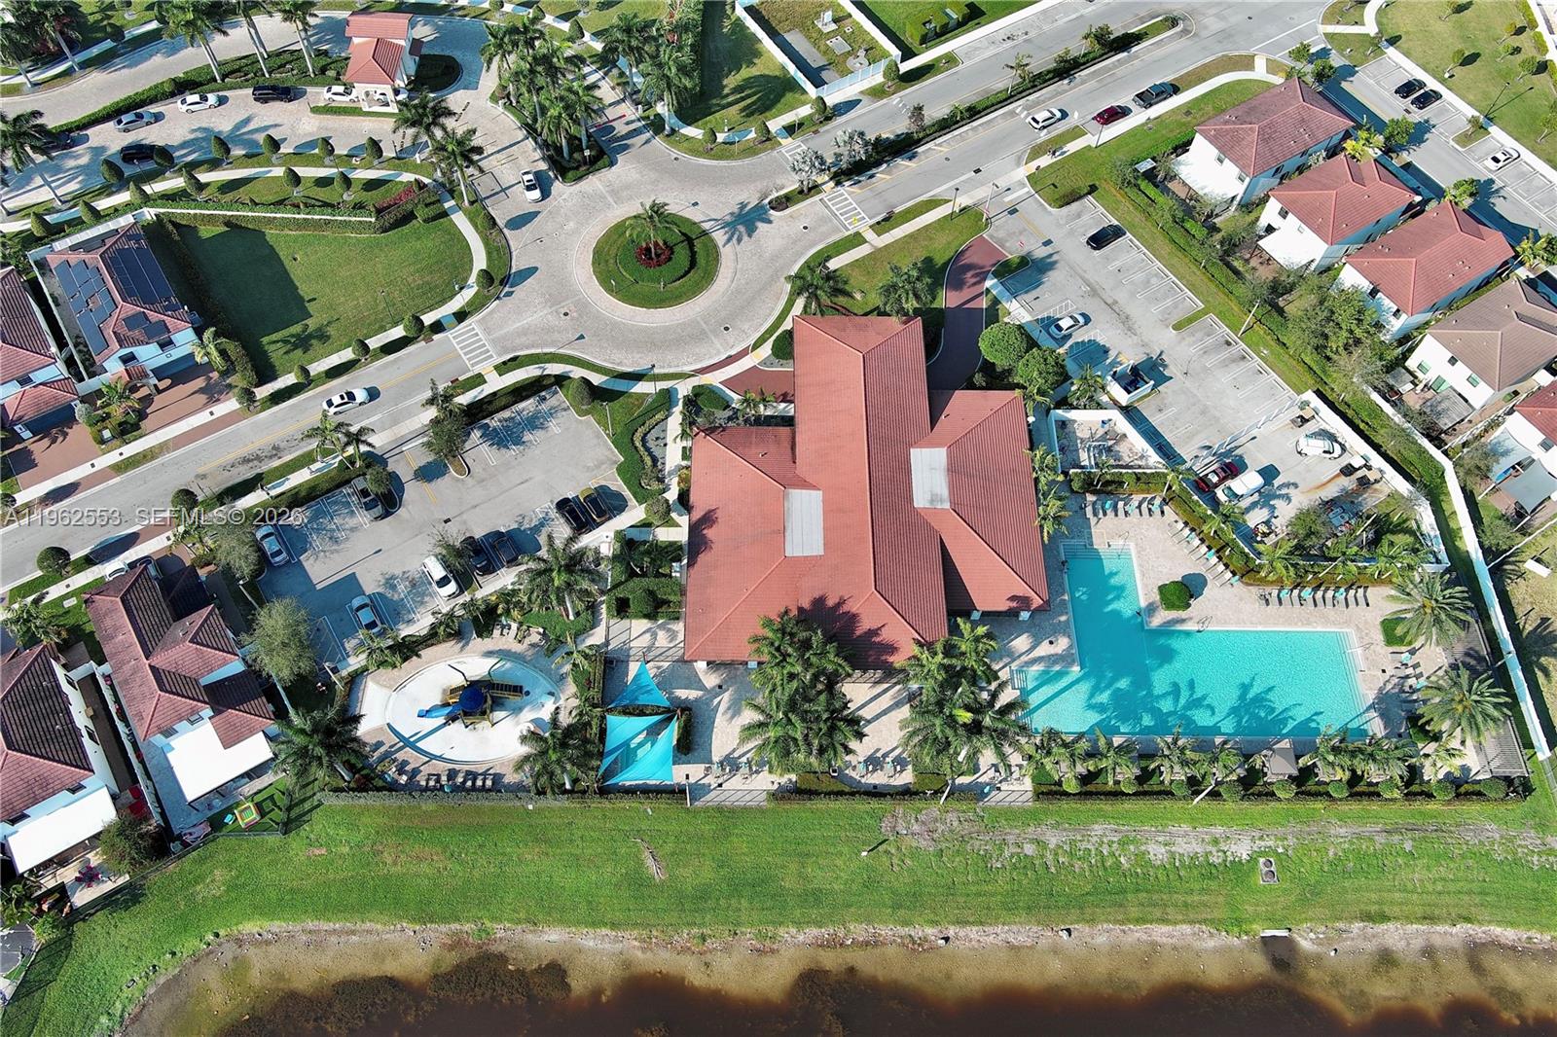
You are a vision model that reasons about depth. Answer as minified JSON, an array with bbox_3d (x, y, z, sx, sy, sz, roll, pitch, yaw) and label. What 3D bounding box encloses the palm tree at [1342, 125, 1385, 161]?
[{"bbox_3d":[73.751,-46.947,160.487,4.300,5.700,4.300,1,60,-2],"label":"palm tree"}]

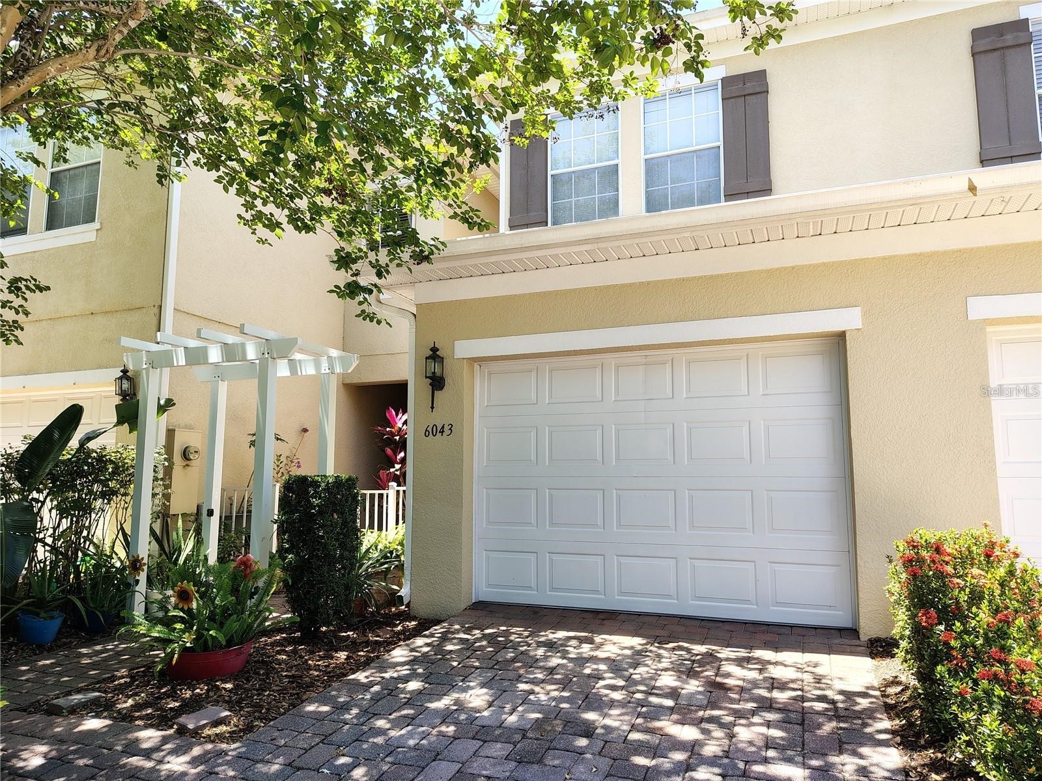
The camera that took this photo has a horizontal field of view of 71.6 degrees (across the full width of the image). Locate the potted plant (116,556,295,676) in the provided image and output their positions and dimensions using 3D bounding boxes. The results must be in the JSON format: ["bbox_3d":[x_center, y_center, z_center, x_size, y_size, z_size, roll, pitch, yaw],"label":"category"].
[{"bbox_3d":[-2.083,1.473,4.761,1.000,0.750,0.900,3,-7,-23],"label":"potted plant"}]

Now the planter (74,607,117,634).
[{"bbox_3d":[-3.379,1.827,5.761,0.300,0.190,0.300,4,-8,-29],"label":"planter"}]

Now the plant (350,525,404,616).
[{"bbox_3d":[-1.315,1.552,6.307,0.700,0.740,0.680,1,-7,-11],"label":"plant"}]

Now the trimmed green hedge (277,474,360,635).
[{"bbox_3d":[-1.530,1.255,5.527,0.420,1.220,0.420,-3,-7,22],"label":"trimmed green hedge"}]

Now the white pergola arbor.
[{"bbox_3d":[-2.444,0.775,6.262,1.900,2.335,1.500,-3,-7,22],"label":"white pergola arbor"}]

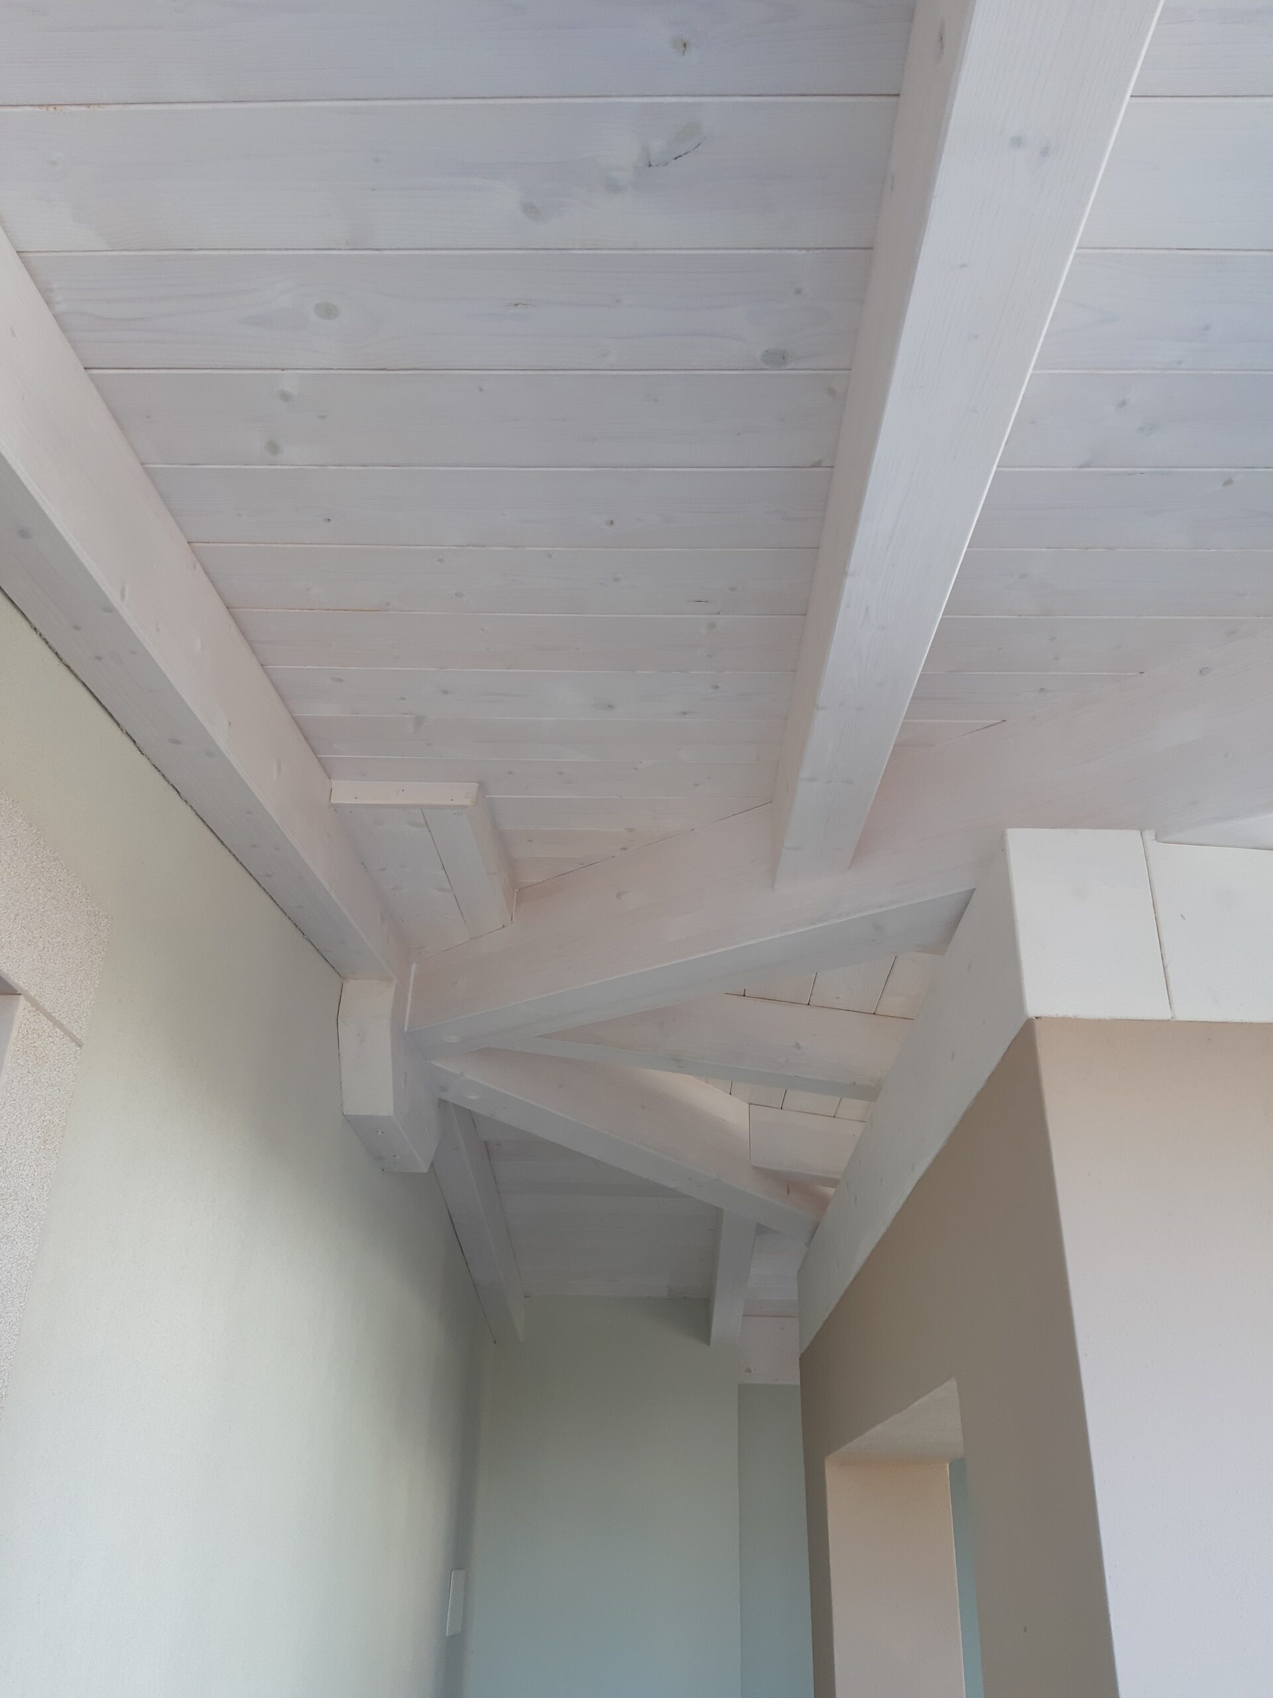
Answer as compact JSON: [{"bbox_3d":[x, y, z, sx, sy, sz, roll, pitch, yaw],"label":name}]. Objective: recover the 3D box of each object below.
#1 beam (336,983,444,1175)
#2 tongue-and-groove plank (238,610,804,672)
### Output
[{"bbox_3d":[-0.521,0.513,2.848,0.102,0.256,0.664,1,-28,2],"label":"beam"},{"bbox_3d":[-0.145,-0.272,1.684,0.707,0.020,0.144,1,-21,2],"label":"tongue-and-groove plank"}]

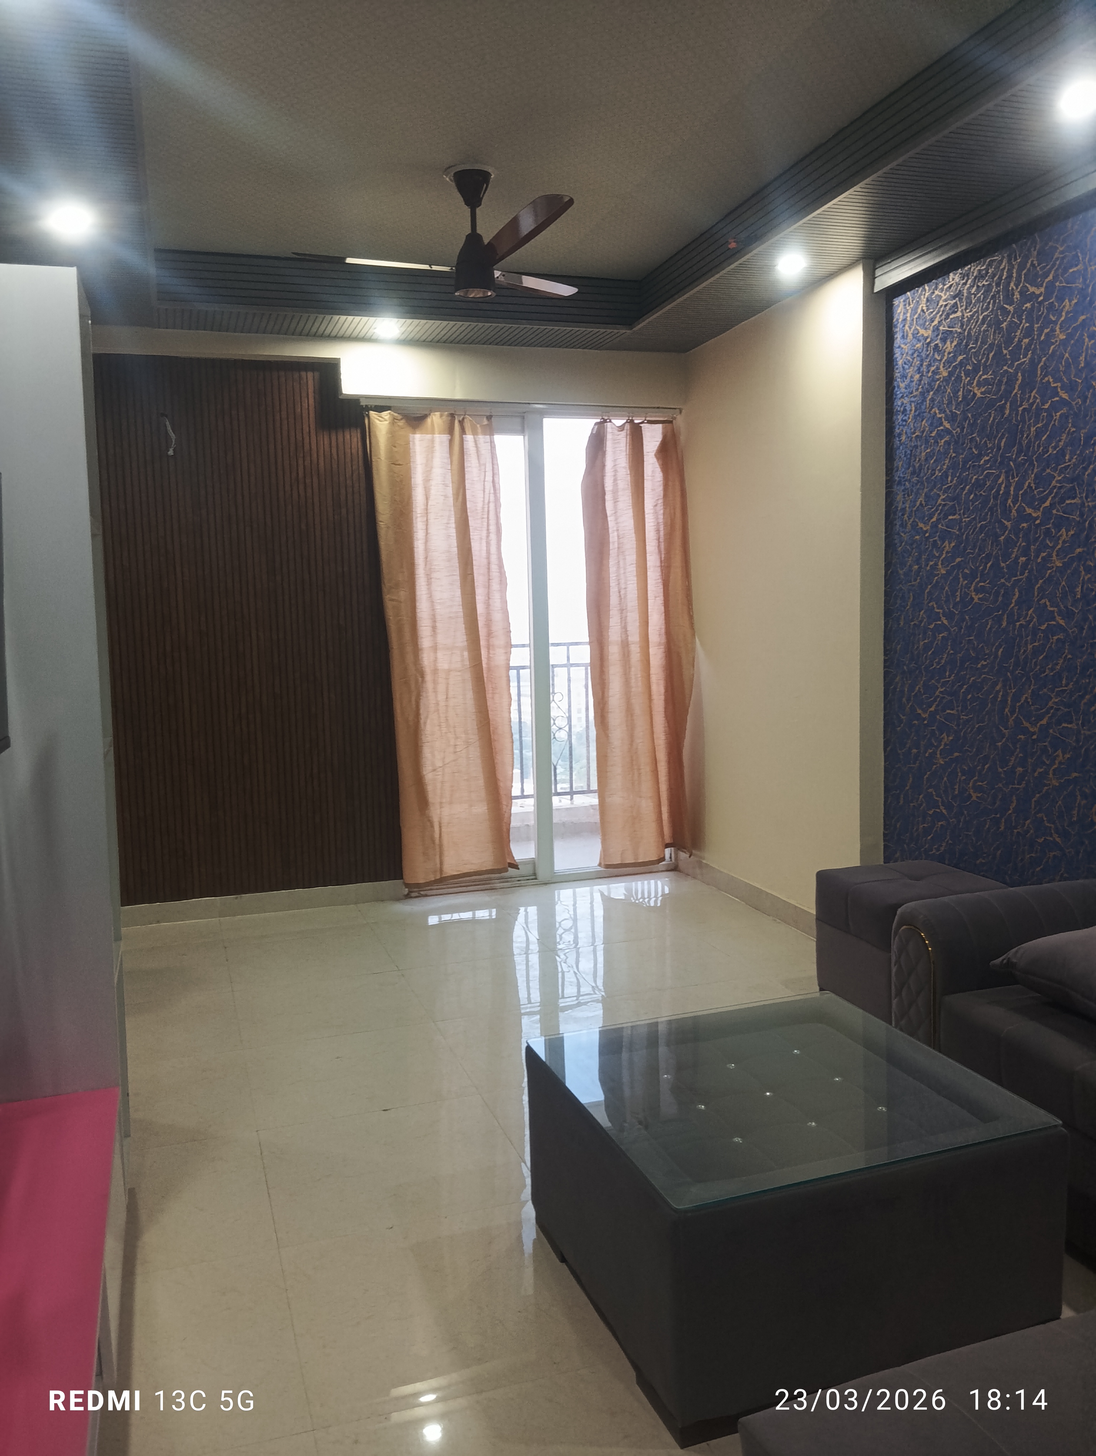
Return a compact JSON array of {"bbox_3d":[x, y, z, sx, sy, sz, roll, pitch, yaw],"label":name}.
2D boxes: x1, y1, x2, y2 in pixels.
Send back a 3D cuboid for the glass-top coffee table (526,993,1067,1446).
[{"bbox_3d":[0.432,0.877,2.292,0.750,0.400,0.755,-3,6,-19],"label":"glass-top coffee table"}]

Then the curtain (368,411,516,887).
[{"bbox_3d":[-0.466,-0.335,5.304,0.620,2.100,0.150,-3,6,-18],"label":"curtain"}]

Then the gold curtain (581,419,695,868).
[{"bbox_3d":[0.422,-0.384,5.576,0.520,2.090,0.150,-3,6,-18],"label":"gold curtain"}]

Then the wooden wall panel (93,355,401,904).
[{"bbox_3d":[-1.297,-0.414,5.144,1.280,2.310,0.050,-3,6,-18],"label":"wooden wall panel"}]

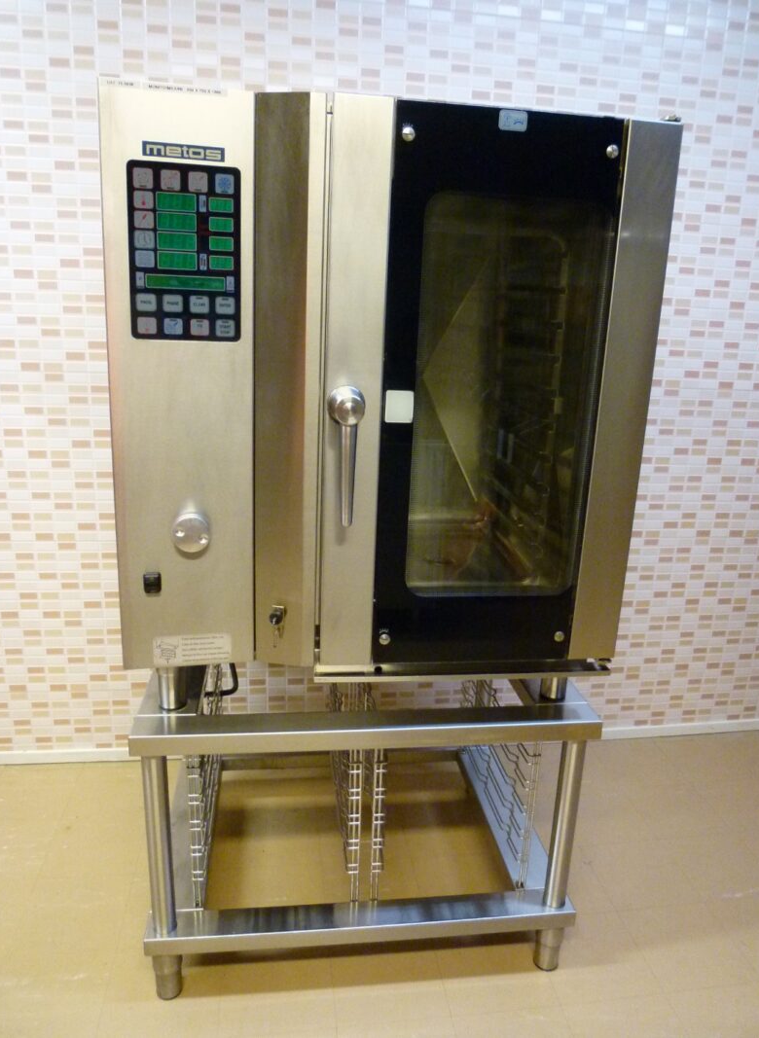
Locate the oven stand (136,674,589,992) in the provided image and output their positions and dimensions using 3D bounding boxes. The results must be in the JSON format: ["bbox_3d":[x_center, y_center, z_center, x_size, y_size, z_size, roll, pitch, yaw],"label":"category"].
[{"bbox_3d":[-0.061,0.600,1.819,0.930,0.681,0.721,0,14,-7],"label":"oven stand"}]

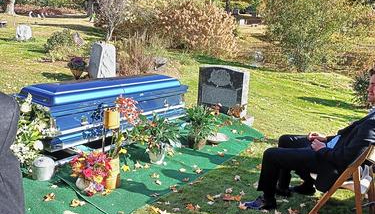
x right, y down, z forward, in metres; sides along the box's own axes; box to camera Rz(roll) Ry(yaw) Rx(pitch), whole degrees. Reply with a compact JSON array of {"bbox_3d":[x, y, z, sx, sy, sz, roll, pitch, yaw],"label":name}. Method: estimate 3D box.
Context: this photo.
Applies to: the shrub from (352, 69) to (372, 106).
[{"bbox_3d":[4.957,-0.540,10.000,0.900,0.950,0.900,2,11,0],"label":"shrub"}]

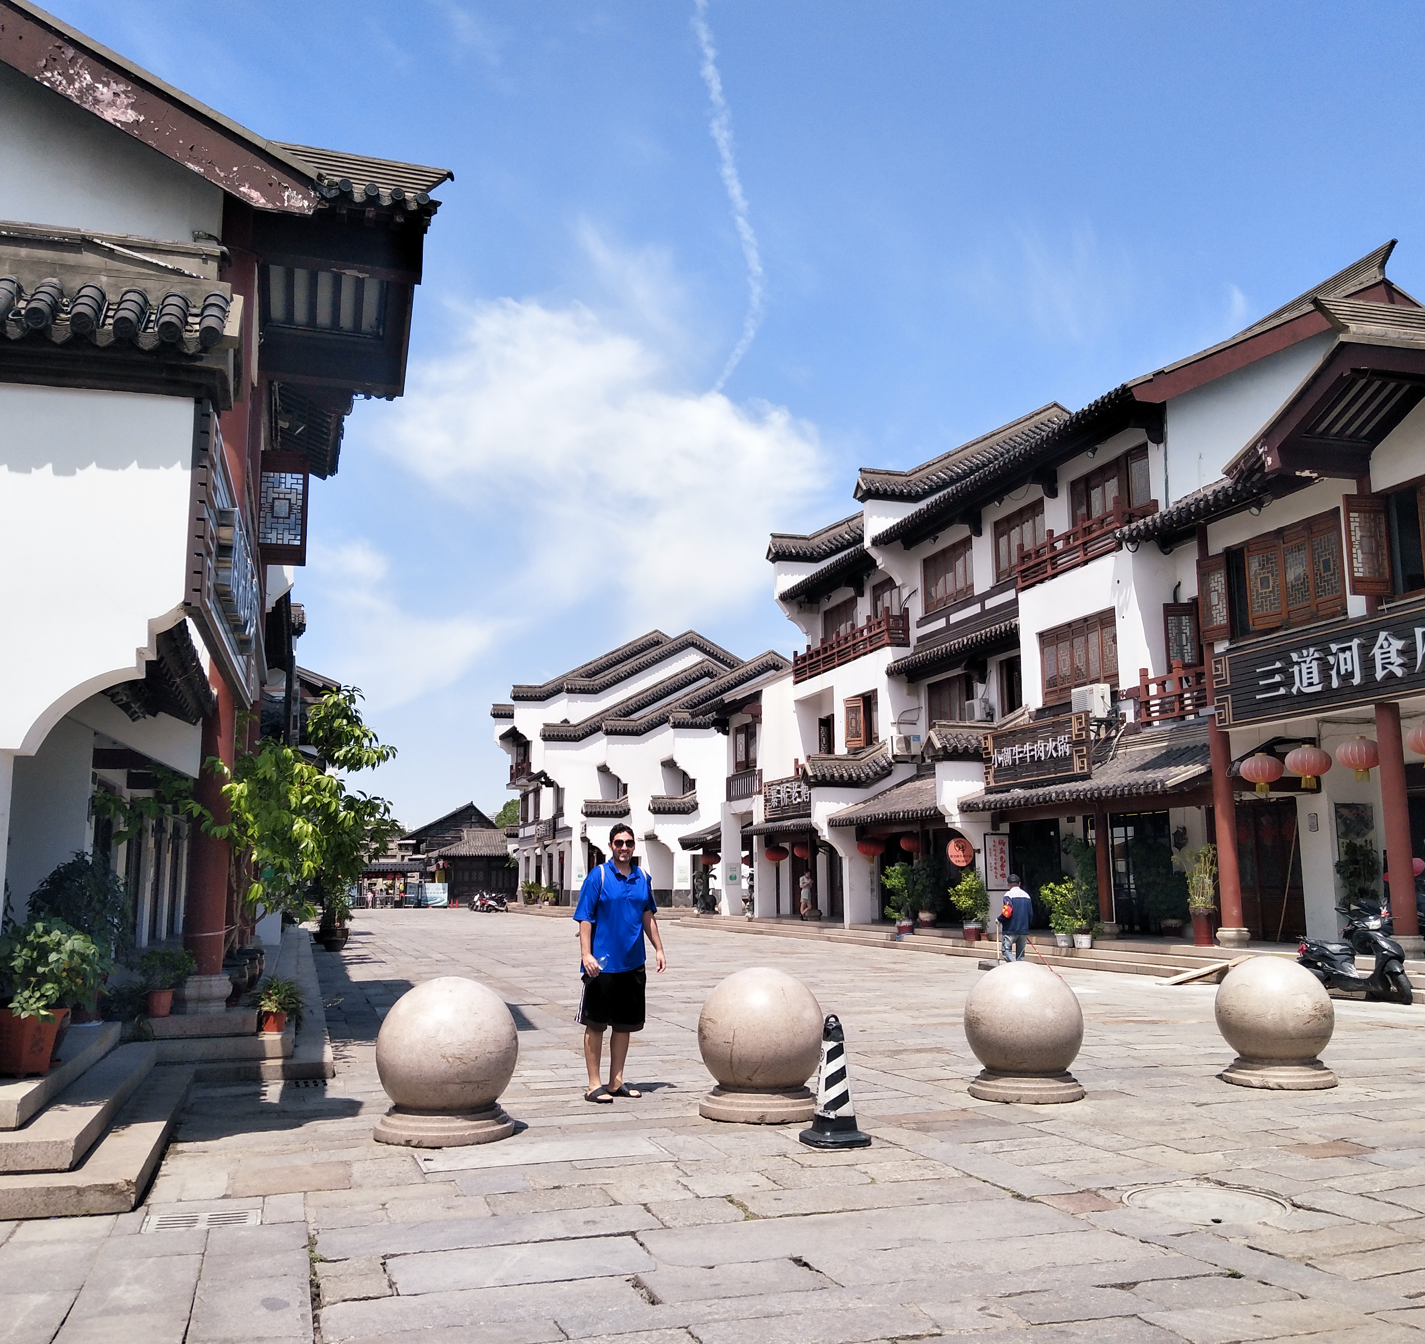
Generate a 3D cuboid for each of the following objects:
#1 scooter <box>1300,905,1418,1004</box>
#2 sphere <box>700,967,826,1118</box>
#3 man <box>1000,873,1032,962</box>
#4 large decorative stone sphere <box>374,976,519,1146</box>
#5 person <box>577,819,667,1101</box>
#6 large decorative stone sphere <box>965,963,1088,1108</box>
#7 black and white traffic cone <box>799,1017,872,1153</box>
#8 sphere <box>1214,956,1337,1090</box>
[{"bbox_3d":[8.110,3.546,16.946,0.680,1.120,1.780,3,-9,-23],"label":"scooter"},{"bbox_3d":[0.314,2.354,8.614,0.804,0.886,0.804,0,-9,0],"label":"sphere"},{"bbox_3d":[4.533,3.816,20.179,0.520,1.548,0.360,0,-9,0],"label":"man"},{"bbox_3d":[-1.540,2.228,7.829,0.804,0.886,0.804,0,-9,0],"label":"large decorative stone sphere"},{"bbox_3d":[-0.643,1.978,9.341,0.550,1.846,0.380,4,-10,-27],"label":"person"},{"bbox_3d":[2.167,2.475,9.358,0.804,0.886,0.804,0,-9,0],"label":"large decorative stone sphere"},{"bbox_3d":[0.697,2.316,7.710,0.370,0.688,0.370,1,-9,-12],"label":"black and white traffic cone"},{"bbox_3d":[4.163,2.574,9.965,0.804,0.886,0.804,0,-9,0],"label":"sphere"}]

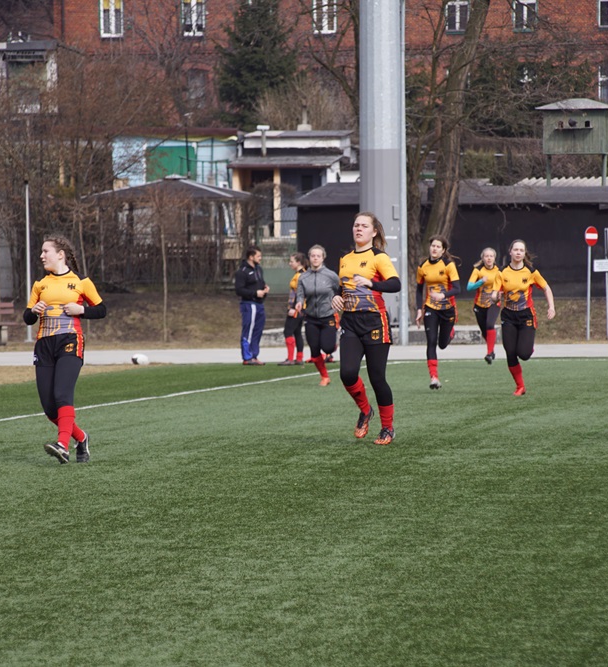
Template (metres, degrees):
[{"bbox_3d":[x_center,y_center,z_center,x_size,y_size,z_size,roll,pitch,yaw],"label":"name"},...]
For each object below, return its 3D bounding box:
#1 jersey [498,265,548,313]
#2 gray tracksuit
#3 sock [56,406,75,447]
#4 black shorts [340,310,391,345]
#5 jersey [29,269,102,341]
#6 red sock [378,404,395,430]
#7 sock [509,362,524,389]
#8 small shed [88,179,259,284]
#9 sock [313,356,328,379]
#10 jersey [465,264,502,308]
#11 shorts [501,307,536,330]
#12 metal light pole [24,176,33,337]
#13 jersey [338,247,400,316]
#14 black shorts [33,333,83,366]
[{"bbox_3d":[2.257,-0.468,52.000,0.500,0.490,0.310,-1,6,15],"label":"jersey"},{"bbox_3d":[0.157,-0.477,58.200,0.500,0.600,0.330,0,1,12],"label":"gray tracksuit"},{"bbox_3d":[-1.650,0.643,34.600,0.120,0.290,0.130,3,0,0],"label":"sock"},{"bbox_3d":[0.458,-0.051,36.600,0.345,0.270,0.250,0,1,25],"label":"black shorts"},{"bbox_3d":[-1.648,-0.194,34.700,0.470,0.490,0.280,0,1,22],"label":"jersey"},{"bbox_3d":[0.608,0.619,36.600,0.105,0.210,0.115,6,19,22],"label":"red sock"},{"bbox_3d":[2.222,0.442,52.000,0.115,0.250,0.125,-14,10,22],"label":"sock"},{"bbox_3d":[-3.159,-2.525,122.000,3.850,2.700,3.700,0,1,13],"label":"small shed"},{"bbox_3d":[0.198,0.399,58.200,0.110,0.250,0.125,-25,8,13],"label":"sock"},{"bbox_3d":[2.361,-0.595,64.000,0.500,0.550,0.320,-1,4,4],"label":"jersey"},{"bbox_3d":[2.265,-0.158,52.800,0.360,0.260,0.260,0,1,18],"label":"shorts"},{"bbox_3d":[-5.785,-1.522,105.000,0.160,3.400,0.160,-1,1,0],"label":"metal light pole"},{"bbox_3d":[0.472,-0.391,36.900,0.420,0.500,0.280,0,1,27],"label":"jersey"},{"bbox_3d":[-1.705,0.104,34.800,0.330,0.260,0.250,-1,1,17],"label":"black shorts"}]

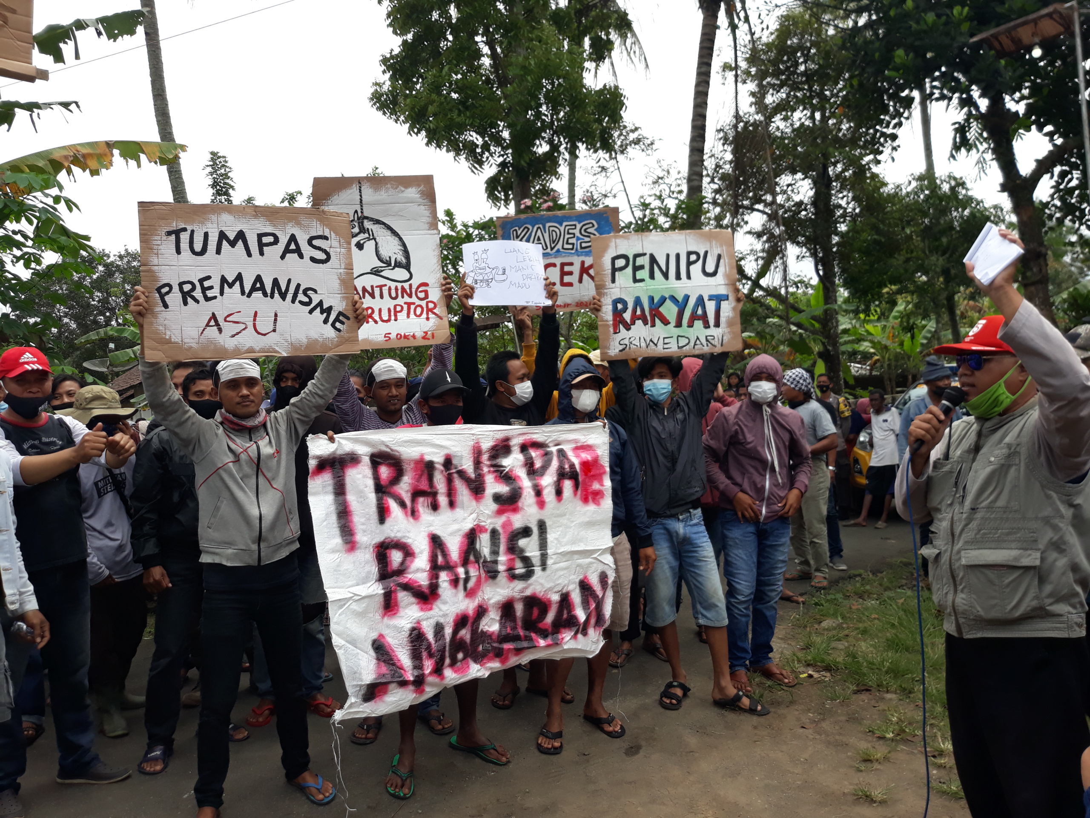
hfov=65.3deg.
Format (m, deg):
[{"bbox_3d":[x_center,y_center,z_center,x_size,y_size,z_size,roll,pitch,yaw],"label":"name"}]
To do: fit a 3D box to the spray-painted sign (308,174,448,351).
[{"bbox_3d":[-0.735,-0.650,3.720,0.560,0.770,0.030,-3,-7,-8],"label":"spray-painted sign"}]

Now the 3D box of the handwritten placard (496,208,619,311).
[{"bbox_3d":[0.087,-0.760,4.450,0.650,0.550,0.020,-4,3,-10],"label":"handwritten placard"}]

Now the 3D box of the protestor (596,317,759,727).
[{"bbox_3d":[0.643,0.451,4.048,0.760,1.890,0.500,0,2,-2],"label":"protestor"}]

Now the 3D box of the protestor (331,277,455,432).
[{"bbox_3d":[-0.696,0.415,3.767,0.600,1.980,0.450,-1,2,-16],"label":"protestor"}]

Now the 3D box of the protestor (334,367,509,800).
[{"bbox_3d":[-0.451,0.621,3.350,0.620,1.620,0.500,-1,1,-18],"label":"protestor"}]

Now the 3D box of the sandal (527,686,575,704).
[{"bbox_3d":[0.027,1.383,4.180,0.265,0.060,0.105,0,1,38],"label":"sandal"}]

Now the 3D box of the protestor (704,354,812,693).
[{"bbox_3d":[1.087,0.560,4.352,0.520,1.650,0.360,0,2,-8],"label":"protestor"}]

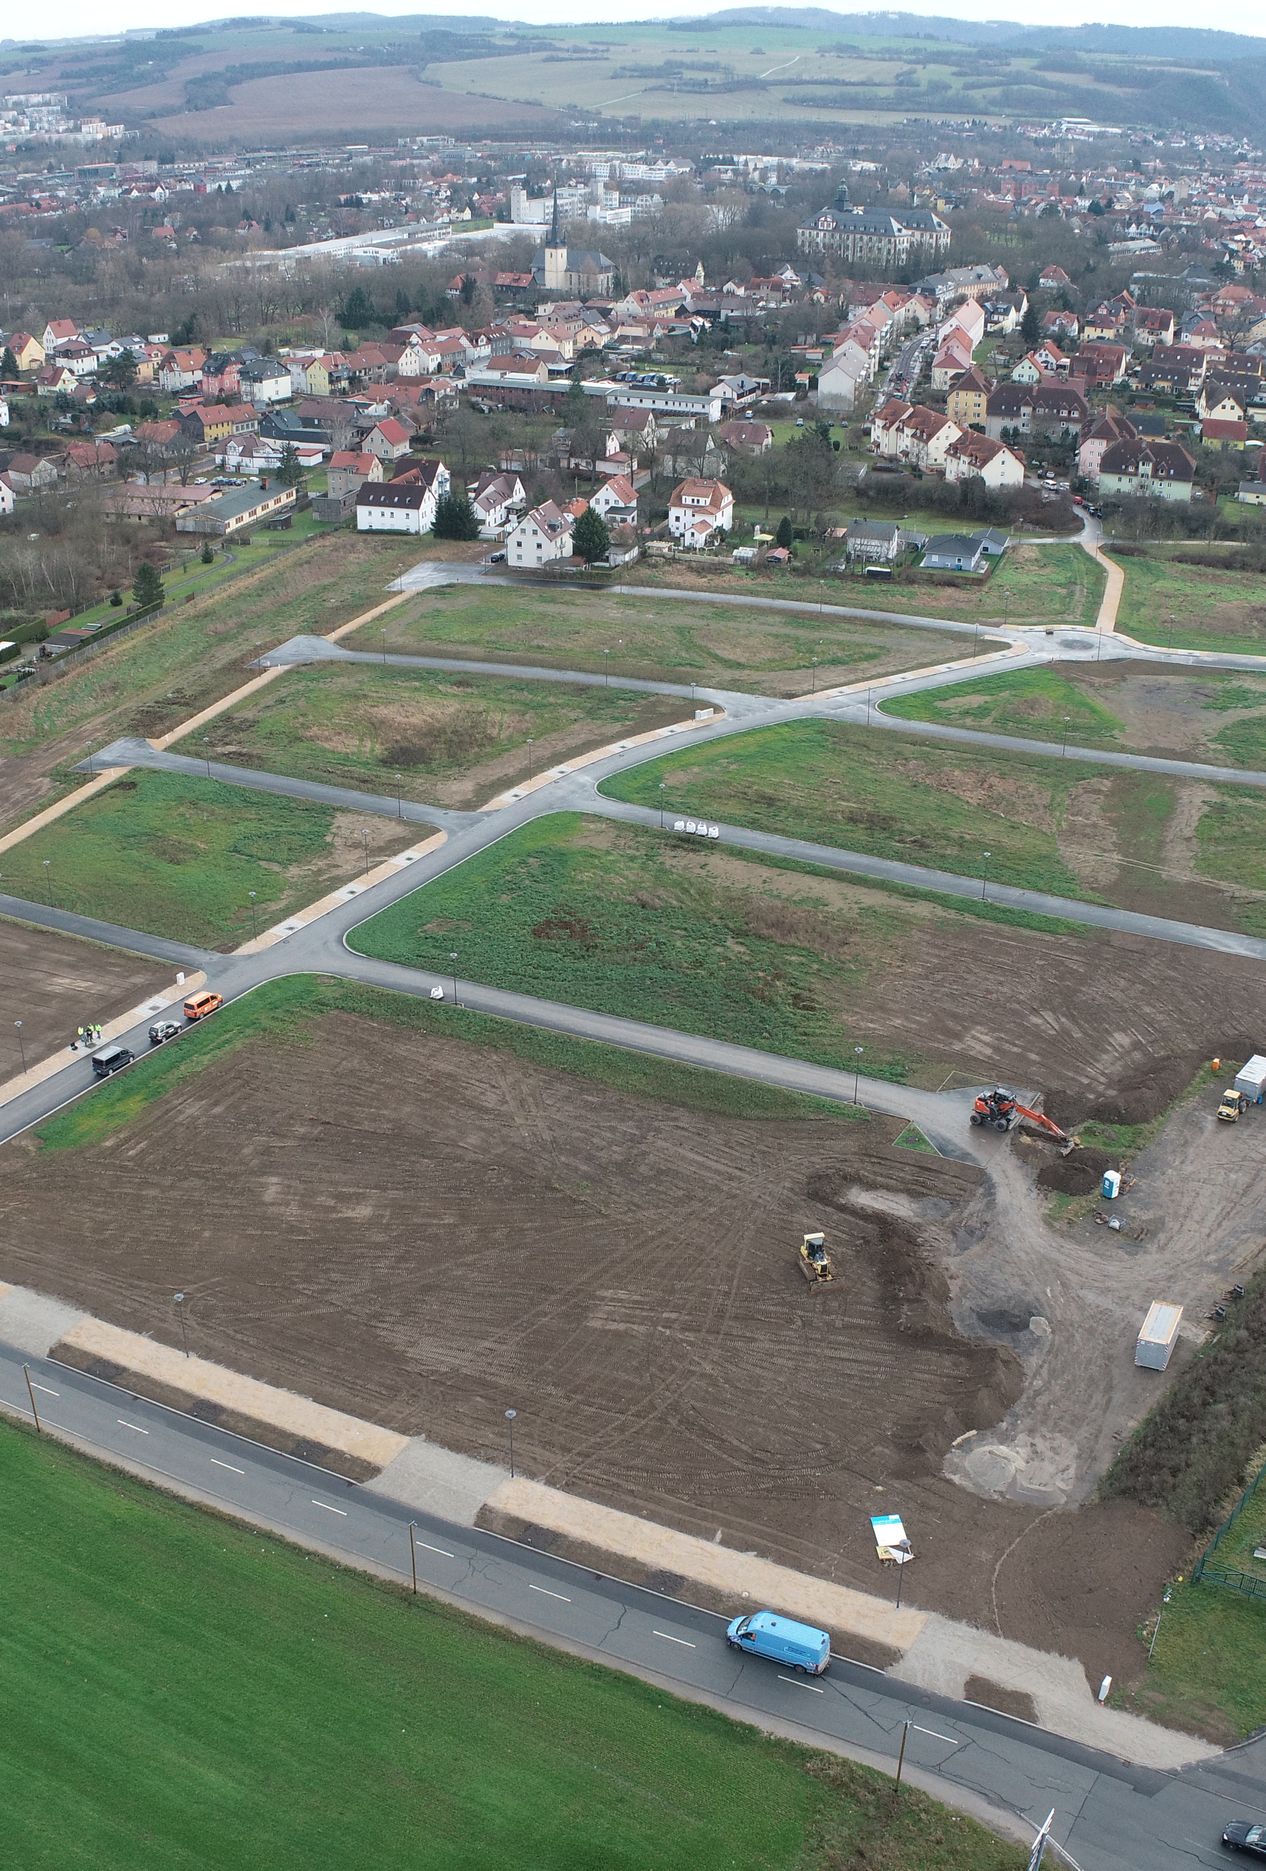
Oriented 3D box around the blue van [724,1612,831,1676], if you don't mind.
[{"bbox_3d":[9.310,45.017,119.461,6.200,2.500,2.000,12,27,24],"label":"blue van"}]

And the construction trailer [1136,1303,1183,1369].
[{"bbox_3d":[43.535,33.101,154.613,2.450,2.600,6.060,12,27,23],"label":"construction trailer"}]

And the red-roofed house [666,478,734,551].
[{"bbox_3d":[16.024,-99.505,438.568,12.600,12.300,12.200,13,27,25],"label":"red-roofed house"}]

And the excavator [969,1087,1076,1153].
[{"bbox_3d":[38.760,18.106,185.121,10.200,3.300,2.600,17,29,31],"label":"excavator"}]

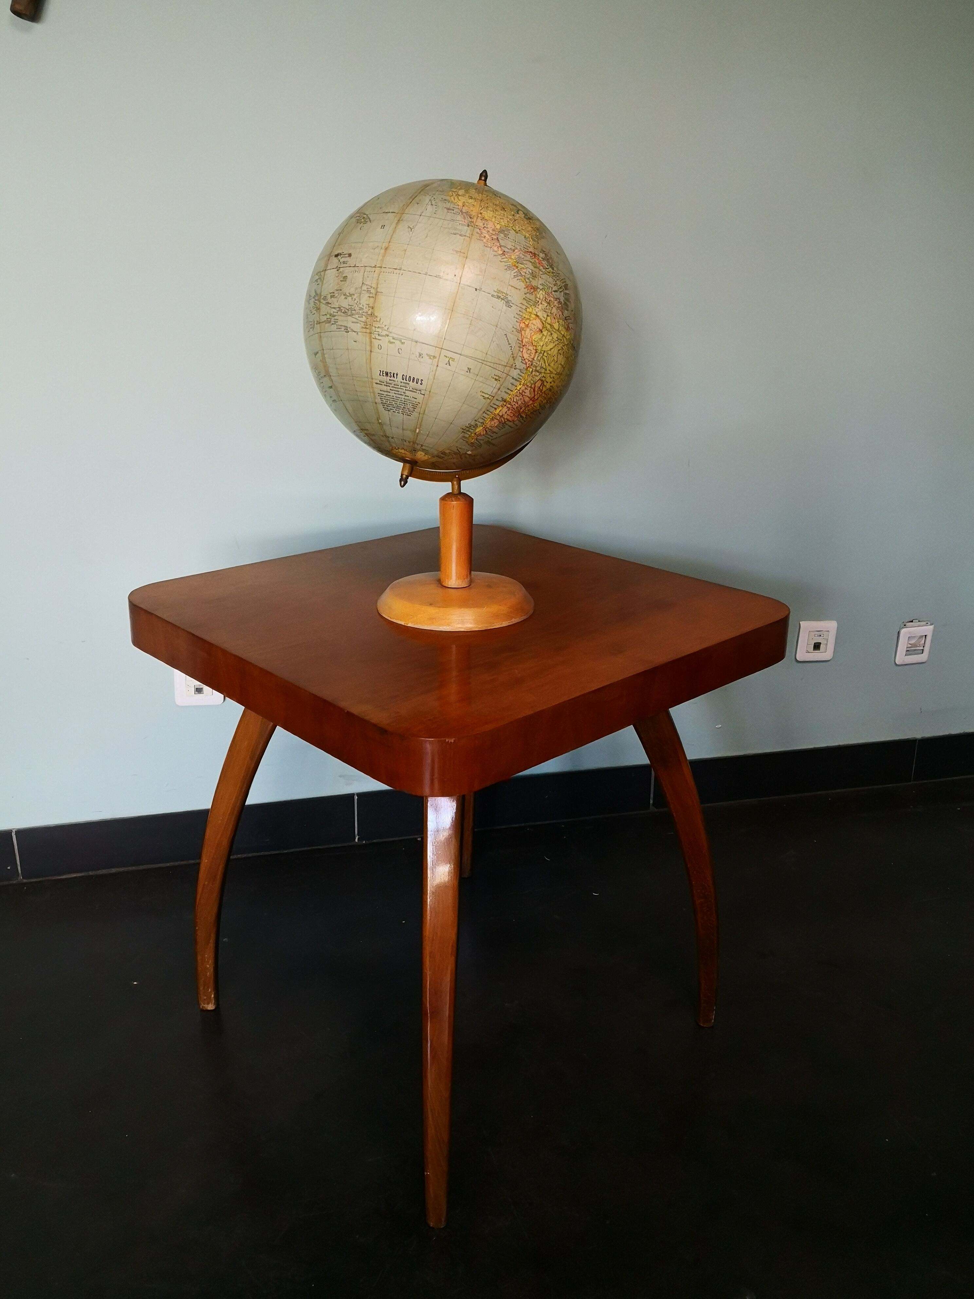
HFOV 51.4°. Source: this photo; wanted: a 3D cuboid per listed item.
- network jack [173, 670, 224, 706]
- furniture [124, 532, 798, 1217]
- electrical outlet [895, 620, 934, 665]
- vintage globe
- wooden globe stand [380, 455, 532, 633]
[{"bbox_3d":[-0.503,0.060,1.769,0.081,0.081,0.014,-4,20,-13],"label":"network jack"},{"bbox_3d":[-0.041,0.236,1.405,0.634,0.640,0.634,-17,27,-40],"label":"furniture"},{"bbox_3d":[0.884,-0.015,2.089,0.080,0.096,0.020,-4,20,-13],"label":"electrical outlet"},{"bbox_3d":[-0.050,-0.364,1.158,0.317,0.317,0.317,1,20,0],"label":"vintage globe"},{"bbox_3d":[-0.037,-0.131,1.236,0.194,0.166,0.194,1,20,0],"label":"wooden globe stand"}]

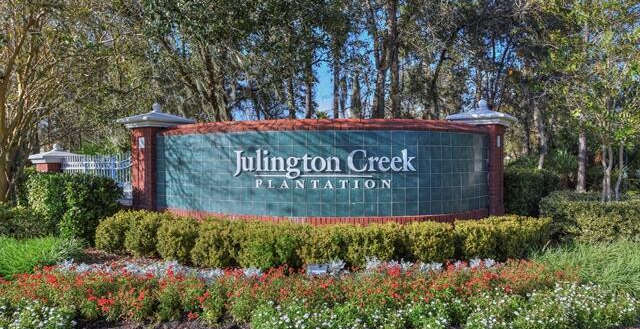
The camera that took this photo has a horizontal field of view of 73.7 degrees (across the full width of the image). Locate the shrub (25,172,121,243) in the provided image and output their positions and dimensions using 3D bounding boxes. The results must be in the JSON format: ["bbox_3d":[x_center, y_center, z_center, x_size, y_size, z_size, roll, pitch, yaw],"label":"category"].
[{"bbox_3d":[-4.450,0.700,7.700,1.600,1.120,1.100,0,1,18],"label":"shrub"}]

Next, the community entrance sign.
[{"bbox_3d":[-0.030,0.090,6.950,6.950,2.300,2.100,0,1,0],"label":"community entrance sign"}]

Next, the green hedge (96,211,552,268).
[{"bbox_3d":[0.050,0.990,5.900,6.500,0.560,1.500,0,1,0],"label":"green hedge"}]

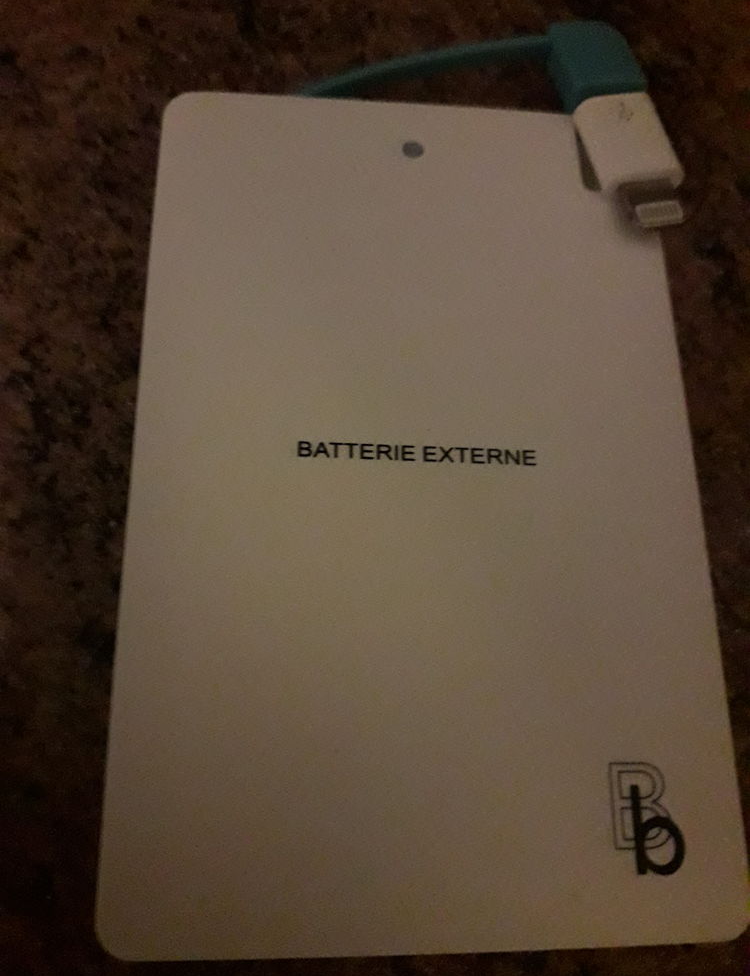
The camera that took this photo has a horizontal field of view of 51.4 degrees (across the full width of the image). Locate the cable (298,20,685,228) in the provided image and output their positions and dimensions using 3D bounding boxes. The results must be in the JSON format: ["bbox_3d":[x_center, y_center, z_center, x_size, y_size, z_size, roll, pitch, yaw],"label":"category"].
[{"bbox_3d":[0.015,-0.048,0.108,0.050,0.012,0.037,-8,74,-7],"label":"cable"}]

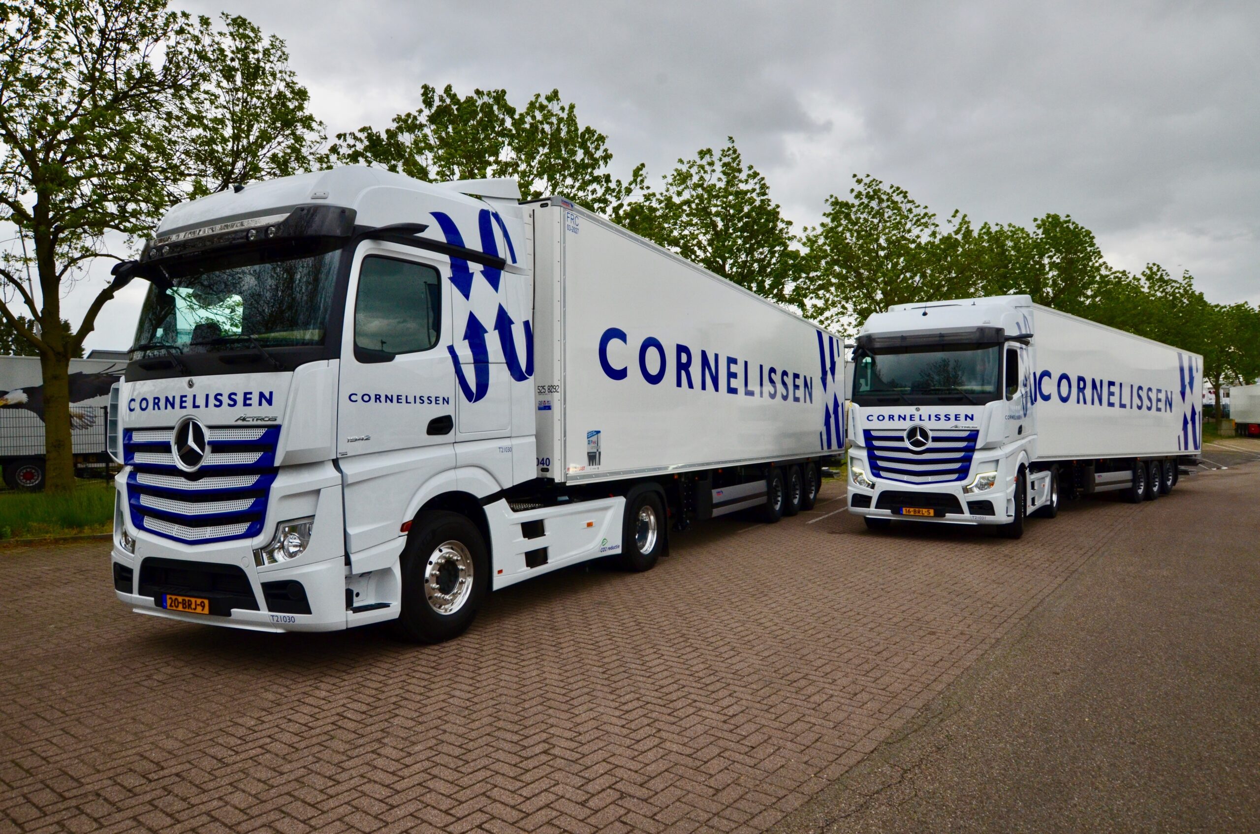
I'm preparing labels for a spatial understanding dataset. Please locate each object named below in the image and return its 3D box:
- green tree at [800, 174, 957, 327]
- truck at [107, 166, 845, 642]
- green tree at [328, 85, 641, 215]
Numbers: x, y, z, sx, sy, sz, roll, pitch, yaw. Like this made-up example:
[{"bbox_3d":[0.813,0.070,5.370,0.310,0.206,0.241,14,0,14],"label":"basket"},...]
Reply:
[{"bbox_3d":[9.400,-3.500,28.000,6.000,11.200,6.000,1,-2,-36],"label":"green tree"},{"bbox_3d":[0.647,-0.005,12.725,2.650,4.080,16.607,-1,-2,28],"label":"truck"},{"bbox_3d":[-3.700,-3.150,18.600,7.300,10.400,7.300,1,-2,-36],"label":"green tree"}]

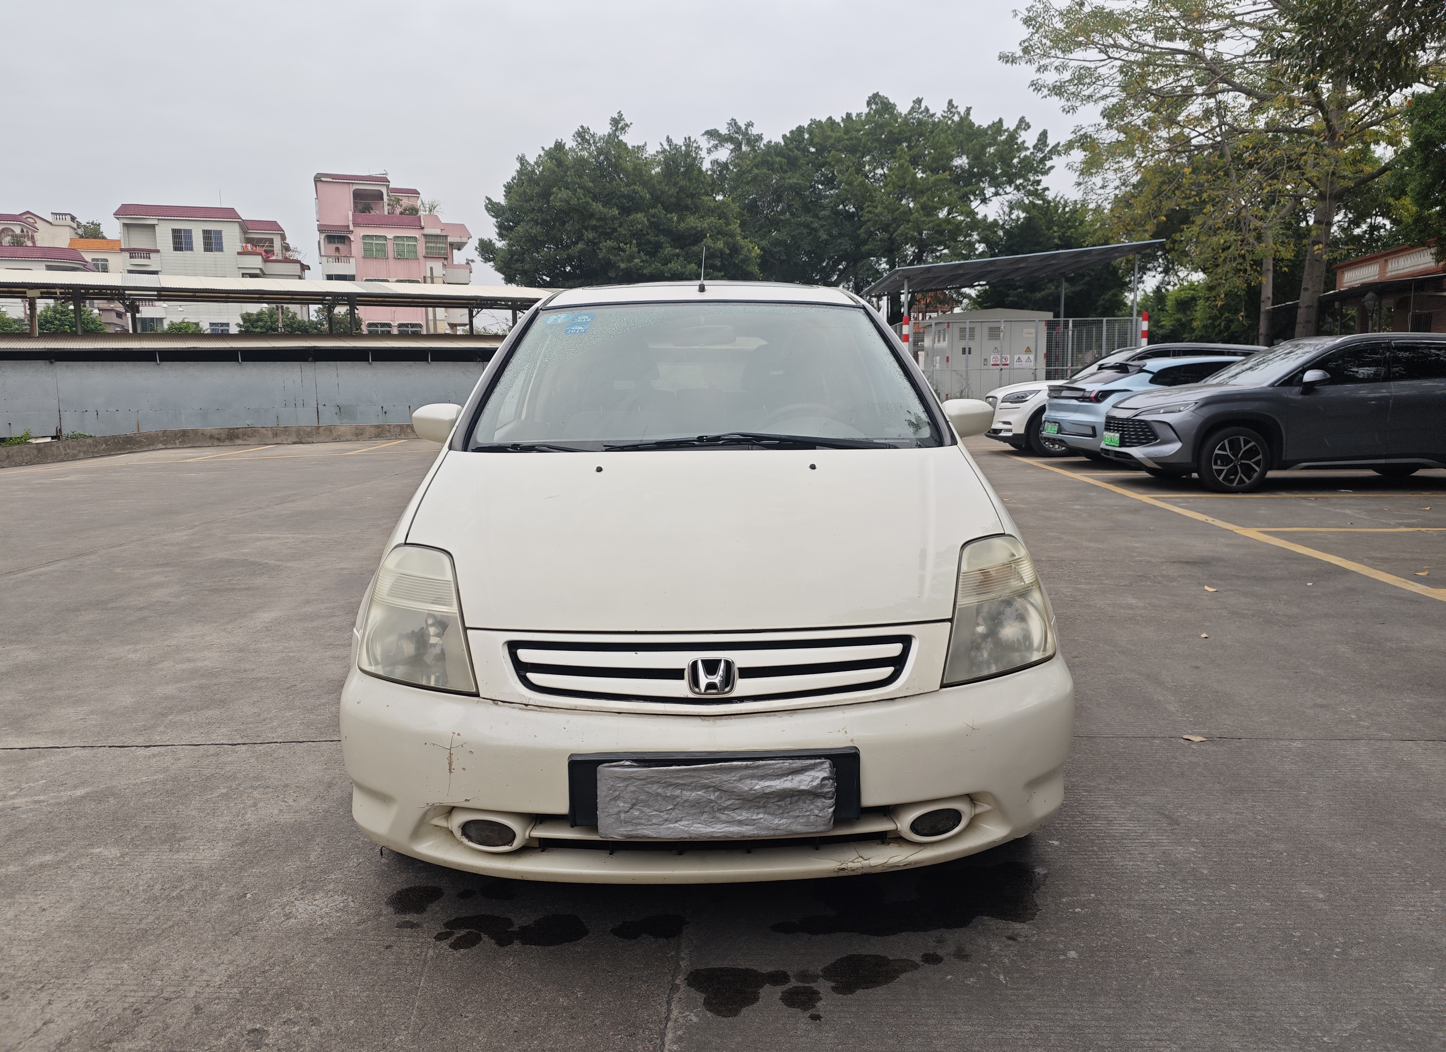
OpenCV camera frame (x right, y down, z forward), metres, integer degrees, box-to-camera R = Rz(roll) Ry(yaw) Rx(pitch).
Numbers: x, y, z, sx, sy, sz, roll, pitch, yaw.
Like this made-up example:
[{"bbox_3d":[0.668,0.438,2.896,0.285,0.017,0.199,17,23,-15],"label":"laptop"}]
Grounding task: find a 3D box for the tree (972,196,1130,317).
[{"bbox_3d":[12.498,-8.194,39.315,6.600,8.600,6.200,-1,7,0],"label":"tree"}]

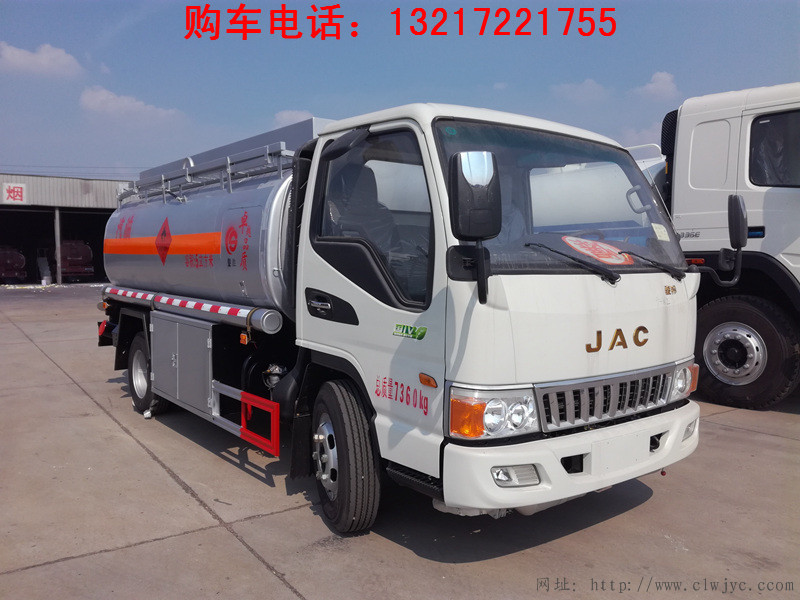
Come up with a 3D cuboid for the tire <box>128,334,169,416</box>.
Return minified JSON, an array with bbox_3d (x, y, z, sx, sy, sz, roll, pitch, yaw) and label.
[{"bbox_3d":[-2.392,0.684,5.966,0.195,0.772,0.772,-2,4,-39],"label":"tire"}]

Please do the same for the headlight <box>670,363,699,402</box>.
[{"bbox_3d":[1.552,0.455,3.580,0.170,0.210,0.370,4,4,44],"label":"headlight"}]

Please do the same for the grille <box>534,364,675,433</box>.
[{"bbox_3d":[1.033,0.459,3.055,1.190,0.225,0.100,-2,4,-39],"label":"grille"}]

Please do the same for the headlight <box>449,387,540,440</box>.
[{"bbox_3d":[0.406,0.485,2.676,0.370,0.210,0.170,-1,4,-33],"label":"headlight"}]

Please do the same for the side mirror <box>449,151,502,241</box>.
[{"bbox_3d":[0.273,-0.384,2.257,0.185,0.325,0.095,0,3,-11],"label":"side mirror"}]

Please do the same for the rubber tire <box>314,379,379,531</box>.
[{"bbox_3d":[-0.301,0.865,3.471,0.195,0.772,0.772,0,3,-21],"label":"rubber tire"}]

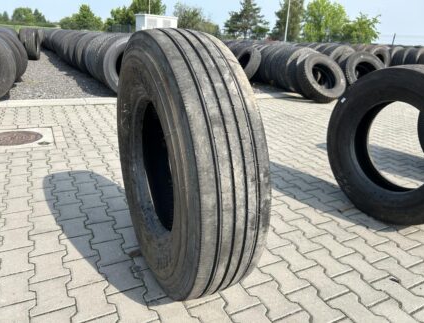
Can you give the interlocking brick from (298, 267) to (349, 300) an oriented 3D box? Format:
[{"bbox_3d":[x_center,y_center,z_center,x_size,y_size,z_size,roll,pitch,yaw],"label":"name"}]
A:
[{"bbox_3d":[0.511,0.593,1.522,0.162,0.070,0.198,-7,22,-27],"label":"interlocking brick"}]

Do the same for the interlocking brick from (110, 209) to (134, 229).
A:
[{"bbox_3d":[-0.525,0.371,1.945,0.161,0.070,0.198,-7,22,-27],"label":"interlocking brick"}]

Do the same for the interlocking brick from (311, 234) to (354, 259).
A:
[{"bbox_3d":[0.664,0.496,1.809,0.161,0.070,0.198,-7,22,-27],"label":"interlocking brick"}]

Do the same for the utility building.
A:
[{"bbox_3d":[-4.524,-10.584,26.486,2.833,2.420,1.650,-12,26,-35],"label":"utility building"}]

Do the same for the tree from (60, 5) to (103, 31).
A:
[{"bbox_3d":[-15.265,-16.300,37.921,5.200,4.200,4.800,-4,22,-20],"label":"tree"}]

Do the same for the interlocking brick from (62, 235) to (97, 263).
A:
[{"bbox_3d":[-0.682,0.466,1.654,0.161,0.070,0.198,-7,22,-27],"label":"interlocking brick"}]

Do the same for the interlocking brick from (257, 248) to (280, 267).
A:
[{"bbox_3d":[0.249,0.510,1.707,0.162,0.070,0.198,-7,22,-27],"label":"interlocking brick"}]

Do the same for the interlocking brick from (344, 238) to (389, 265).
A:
[{"bbox_3d":[0.839,0.515,1.795,0.162,0.070,0.198,-7,22,-27],"label":"interlocking brick"}]

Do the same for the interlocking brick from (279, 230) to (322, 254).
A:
[{"bbox_3d":[0.499,0.480,1.833,0.162,0.070,0.198,-7,22,-27],"label":"interlocking brick"}]

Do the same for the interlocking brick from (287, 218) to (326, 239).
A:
[{"bbox_3d":[0.573,0.430,1.974,0.161,0.070,0.198,-7,22,-27],"label":"interlocking brick"}]

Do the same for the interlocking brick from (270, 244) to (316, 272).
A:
[{"bbox_3d":[0.416,0.526,1.683,0.161,0.070,0.198,-7,22,-27],"label":"interlocking brick"}]

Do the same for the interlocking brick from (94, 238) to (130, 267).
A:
[{"bbox_3d":[-0.511,0.486,1.639,0.162,0.070,0.198,-7,22,-27],"label":"interlocking brick"}]

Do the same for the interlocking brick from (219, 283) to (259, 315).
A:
[{"bbox_3d":[0.090,0.603,1.411,0.161,0.070,0.198,-7,22,-27],"label":"interlocking brick"}]

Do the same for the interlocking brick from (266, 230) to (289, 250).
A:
[{"bbox_3d":[0.328,0.462,1.853,0.162,0.070,0.198,-7,22,-27],"label":"interlocking brick"}]

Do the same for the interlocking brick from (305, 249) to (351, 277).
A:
[{"bbox_3d":[0.590,0.545,1.668,0.162,0.070,0.198,-7,22,-27],"label":"interlocking brick"}]

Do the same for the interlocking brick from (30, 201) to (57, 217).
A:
[{"bbox_3d":[-1.036,0.317,2.004,0.161,0.070,0.198,-7,22,-27],"label":"interlocking brick"}]

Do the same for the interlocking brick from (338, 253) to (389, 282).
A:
[{"bbox_3d":[0.756,0.562,1.644,0.161,0.070,0.198,-7,22,-27],"label":"interlocking brick"}]

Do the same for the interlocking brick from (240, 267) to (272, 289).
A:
[{"bbox_3d":[0.168,0.556,1.556,0.161,0.070,0.198,-7,22,-27],"label":"interlocking brick"}]

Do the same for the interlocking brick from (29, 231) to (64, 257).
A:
[{"bbox_3d":[-0.852,0.450,1.677,0.162,0.070,0.198,-7,22,-27],"label":"interlocking brick"}]

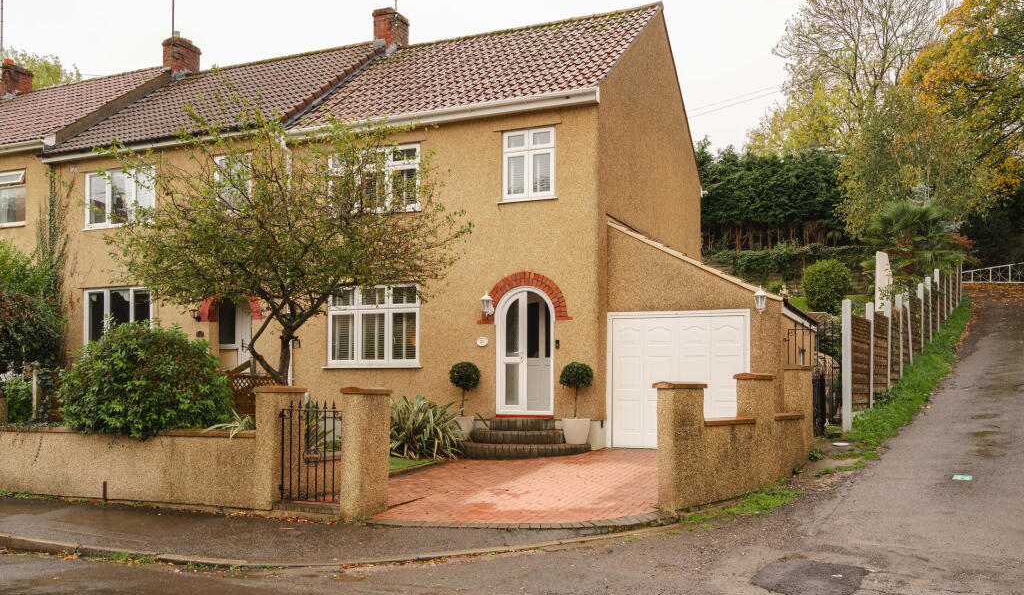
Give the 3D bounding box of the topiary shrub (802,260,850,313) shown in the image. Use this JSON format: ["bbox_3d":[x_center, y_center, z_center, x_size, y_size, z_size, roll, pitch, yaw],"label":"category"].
[{"bbox_3d":[8.189,-0.260,20.000,1.250,1.450,1.250,-1,-3,22],"label":"topiary shrub"}]

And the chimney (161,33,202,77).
[{"bbox_3d":[-9.165,-6.725,21.300,0.550,1.120,0.880,-1,-3,22],"label":"chimney"}]

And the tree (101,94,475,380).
[{"bbox_3d":[-3.069,-0.369,10.500,4.800,4.800,4.400,-1,-3,22],"label":"tree"}]

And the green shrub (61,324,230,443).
[{"bbox_3d":[-4.758,1.133,10.000,2.200,1.700,2.000,-1,-3,22],"label":"green shrub"}]

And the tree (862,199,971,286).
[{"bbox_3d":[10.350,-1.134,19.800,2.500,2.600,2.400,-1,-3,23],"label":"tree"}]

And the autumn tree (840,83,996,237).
[{"bbox_3d":[14.782,-4.702,28.000,5.200,6.000,4.900,-1,-3,23],"label":"autumn tree"}]

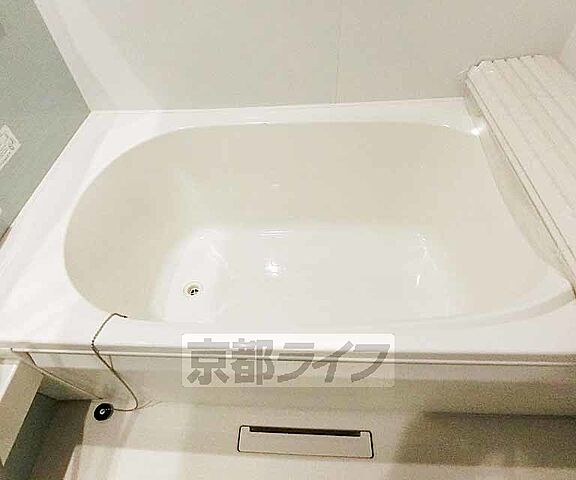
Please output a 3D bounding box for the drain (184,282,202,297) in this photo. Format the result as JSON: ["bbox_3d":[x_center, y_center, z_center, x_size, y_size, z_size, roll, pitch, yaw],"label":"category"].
[{"bbox_3d":[-0.304,0.159,1.060,0.058,0.014,0.058,0,50,4],"label":"drain"}]

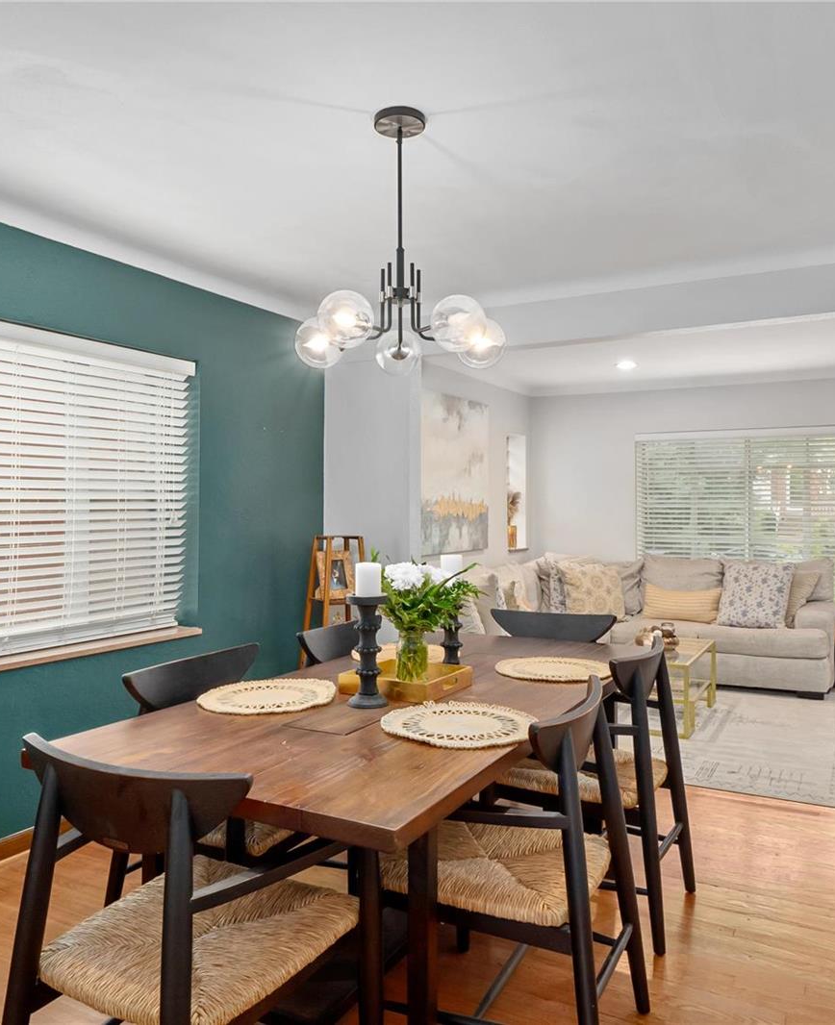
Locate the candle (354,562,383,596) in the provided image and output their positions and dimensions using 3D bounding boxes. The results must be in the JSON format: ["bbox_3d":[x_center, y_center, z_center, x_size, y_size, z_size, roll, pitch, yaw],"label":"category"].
[{"bbox_3d":[-0.126,0.174,2.204,0.067,0.089,0.067,0,1,-1],"label":"candle"}]

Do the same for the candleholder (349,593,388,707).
[{"bbox_3d":[-0.127,0.353,2.203,0.105,0.278,0.105,0,1,-1],"label":"candleholder"}]

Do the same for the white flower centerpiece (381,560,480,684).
[{"bbox_3d":[0.038,0.306,2.460,0.285,0.345,0.270,0,1,-1],"label":"white flower centerpiece"}]

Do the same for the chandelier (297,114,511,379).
[{"bbox_3d":[-0.051,-0.788,2.471,0.620,0.715,0.600,0,1,-1],"label":"chandelier"}]

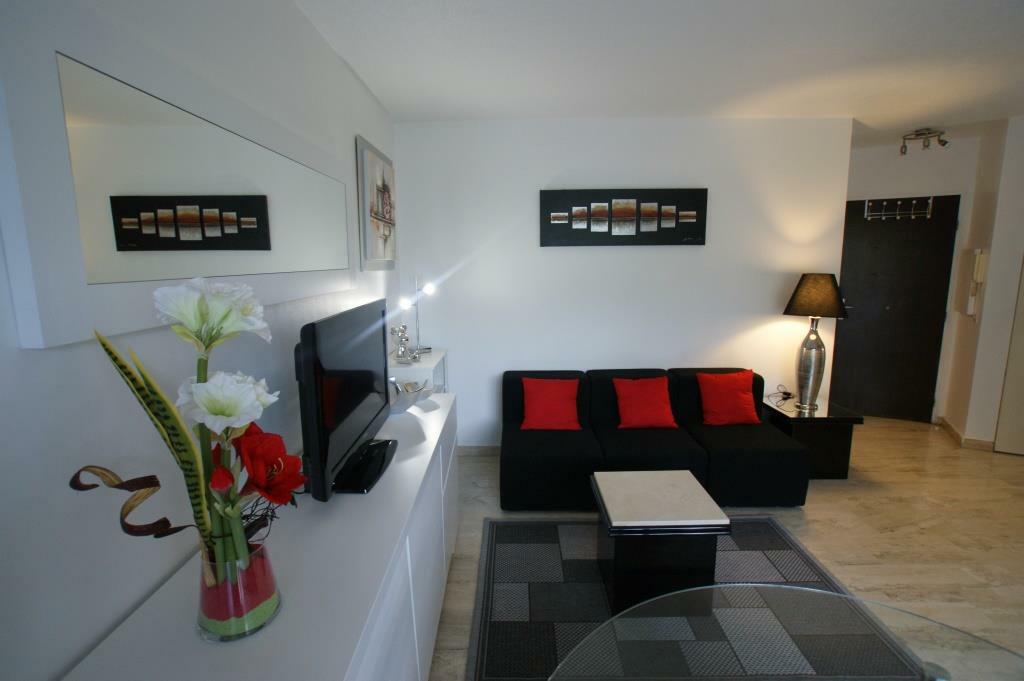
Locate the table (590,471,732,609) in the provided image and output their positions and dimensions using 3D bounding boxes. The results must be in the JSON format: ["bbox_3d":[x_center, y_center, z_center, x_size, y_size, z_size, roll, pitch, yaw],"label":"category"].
[{"bbox_3d":[0.661,0.939,2.142,0.500,0.469,0.470,-1,10,1],"label":"table"}]

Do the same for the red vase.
[{"bbox_3d":[-0.545,0.476,0.904,0.145,0.145,0.145,-1,9,-1],"label":"red vase"}]

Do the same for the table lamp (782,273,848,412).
[{"bbox_3d":[2.079,0.015,3.159,0.370,0.945,0.370,-1,9,-1],"label":"table lamp"}]

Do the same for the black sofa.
[{"bbox_3d":[0.886,0.639,3.142,1.910,0.715,0.750,-1,10,1],"label":"black sofa"}]

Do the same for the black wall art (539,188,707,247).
[{"bbox_3d":[0.818,-0.894,3.313,1.205,0.400,0.030,-1,10,1],"label":"black wall art"}]

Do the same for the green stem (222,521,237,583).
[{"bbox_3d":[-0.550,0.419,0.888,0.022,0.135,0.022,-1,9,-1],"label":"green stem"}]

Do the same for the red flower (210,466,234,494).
[{"bbox_3d":[-0.579,0.280,0.909,0.042,0.053,0.042,-6,11,-27],"label":"red flower"}]

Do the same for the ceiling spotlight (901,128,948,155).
[{"bbox_3d":[3.242,-1.569,3.617,0.330,0.170,0.140,1,10,14],"label":"ceiling spotlight"}]

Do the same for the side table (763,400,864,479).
[{"bbox_3d":[2.099,0.704,3.299,0.483,0.460,0.485,-1,9,-1],"label":"side table"}]

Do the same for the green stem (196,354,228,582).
[{"bbox_3d":[-0.571,0.256,0.866,0.030,0.460,0.025,2,9,-1],"label":"green stem"}]

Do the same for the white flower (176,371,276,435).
[{"bbox_3d":[-0.563,0.120,0.897,0.155,0.115,0.130,-6,11,-29],"label":"white flower"}]

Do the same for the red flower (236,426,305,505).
[{"bbox_3d":[-0.493,0.254,0.924,0.115,0.140,0.085,-9,13,-41],"label":"red flower"}]

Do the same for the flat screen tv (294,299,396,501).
[{"bbox_3d":[-0.544,0.165,1.556,0.200,0.545,0.700,-1,9,0],"label":"flat screen tv"}]

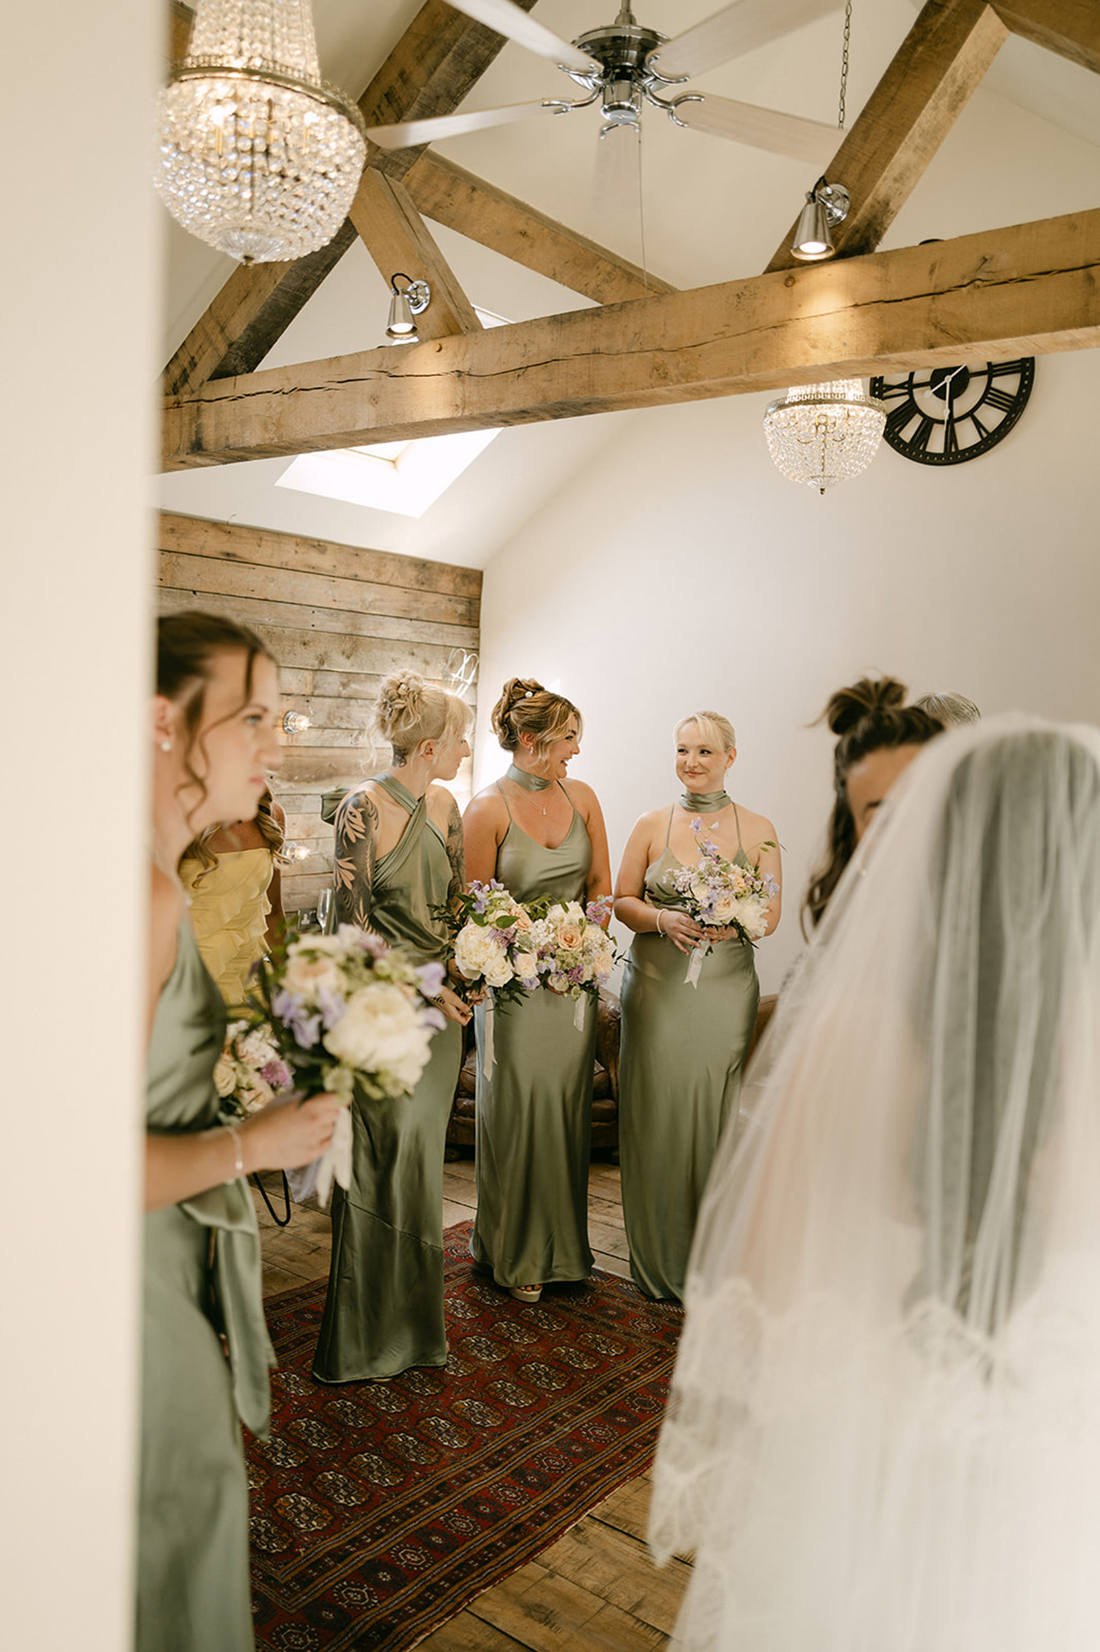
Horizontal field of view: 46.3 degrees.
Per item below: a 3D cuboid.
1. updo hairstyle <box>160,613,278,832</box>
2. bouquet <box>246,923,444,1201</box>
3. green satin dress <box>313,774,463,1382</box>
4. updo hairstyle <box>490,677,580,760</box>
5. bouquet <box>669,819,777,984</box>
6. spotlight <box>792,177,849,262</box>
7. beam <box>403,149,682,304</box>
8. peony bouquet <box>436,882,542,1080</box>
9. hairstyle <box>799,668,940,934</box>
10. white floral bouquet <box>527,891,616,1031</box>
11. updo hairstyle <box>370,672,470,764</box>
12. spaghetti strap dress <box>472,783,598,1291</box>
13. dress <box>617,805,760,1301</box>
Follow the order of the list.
[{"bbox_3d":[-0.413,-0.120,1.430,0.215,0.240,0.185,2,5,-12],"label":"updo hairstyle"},{"bbox_3d":[-0.233,0.270,1.470,0.215,0.300,0.200,0,5,-30],"label":"bouquet"},{"bbox_3d":[-0.404,0.603,3.200,0.360,1.480,0.370,7,6,41],"label":"green satin dress"},{"bbox_3d":[-0.039,-0.305,3.680,0.250,0.235,0.200,4,5,21],"label":"updo hairstyle"},{"bbox_3d":[0.465,0.211,3.470,0.290,0.440,0.260,3,5,9],"label":"bouquet"},{"bbox_3d":[0.579,-1.298,2.750,0.100,0.172,0.150,6,6,37],"label":"spotlight"},{"bbox_3d":[0.132,-1.897,4.376,0.150,0.110,1.820,-38,-20,32],"label":"beam"},{"bbox_3d":[-0.142,0.361,3.030,0.245,0.455,0.240,2,5,0],"label":"peony bouquet"},{"bbox_3d":[0.443,-0.029,1.720,0.200,0.350,0.220,1,5,-21],"label":"hairstyle"},{"bbox_3d":[0.053,0.360,3.430,0.260,0.350,0.250,2,5,-6],"label":"white floral bouquet"},{"bbox_3d":[-0.319,-0.269,3.170,0.230,0.230,0.190,2,5,-12],"label":"updo hairstyle"},{"bbox_3d":[-0.035,0.587,3.720,0.380,1.430,0.330,1,5,-19],"label":"spaghetti strap dress"},{"bbox_3d":[0.403,0.633,3.700,0.410,1.410,0.340,3,5,5],"label":"dress"}]

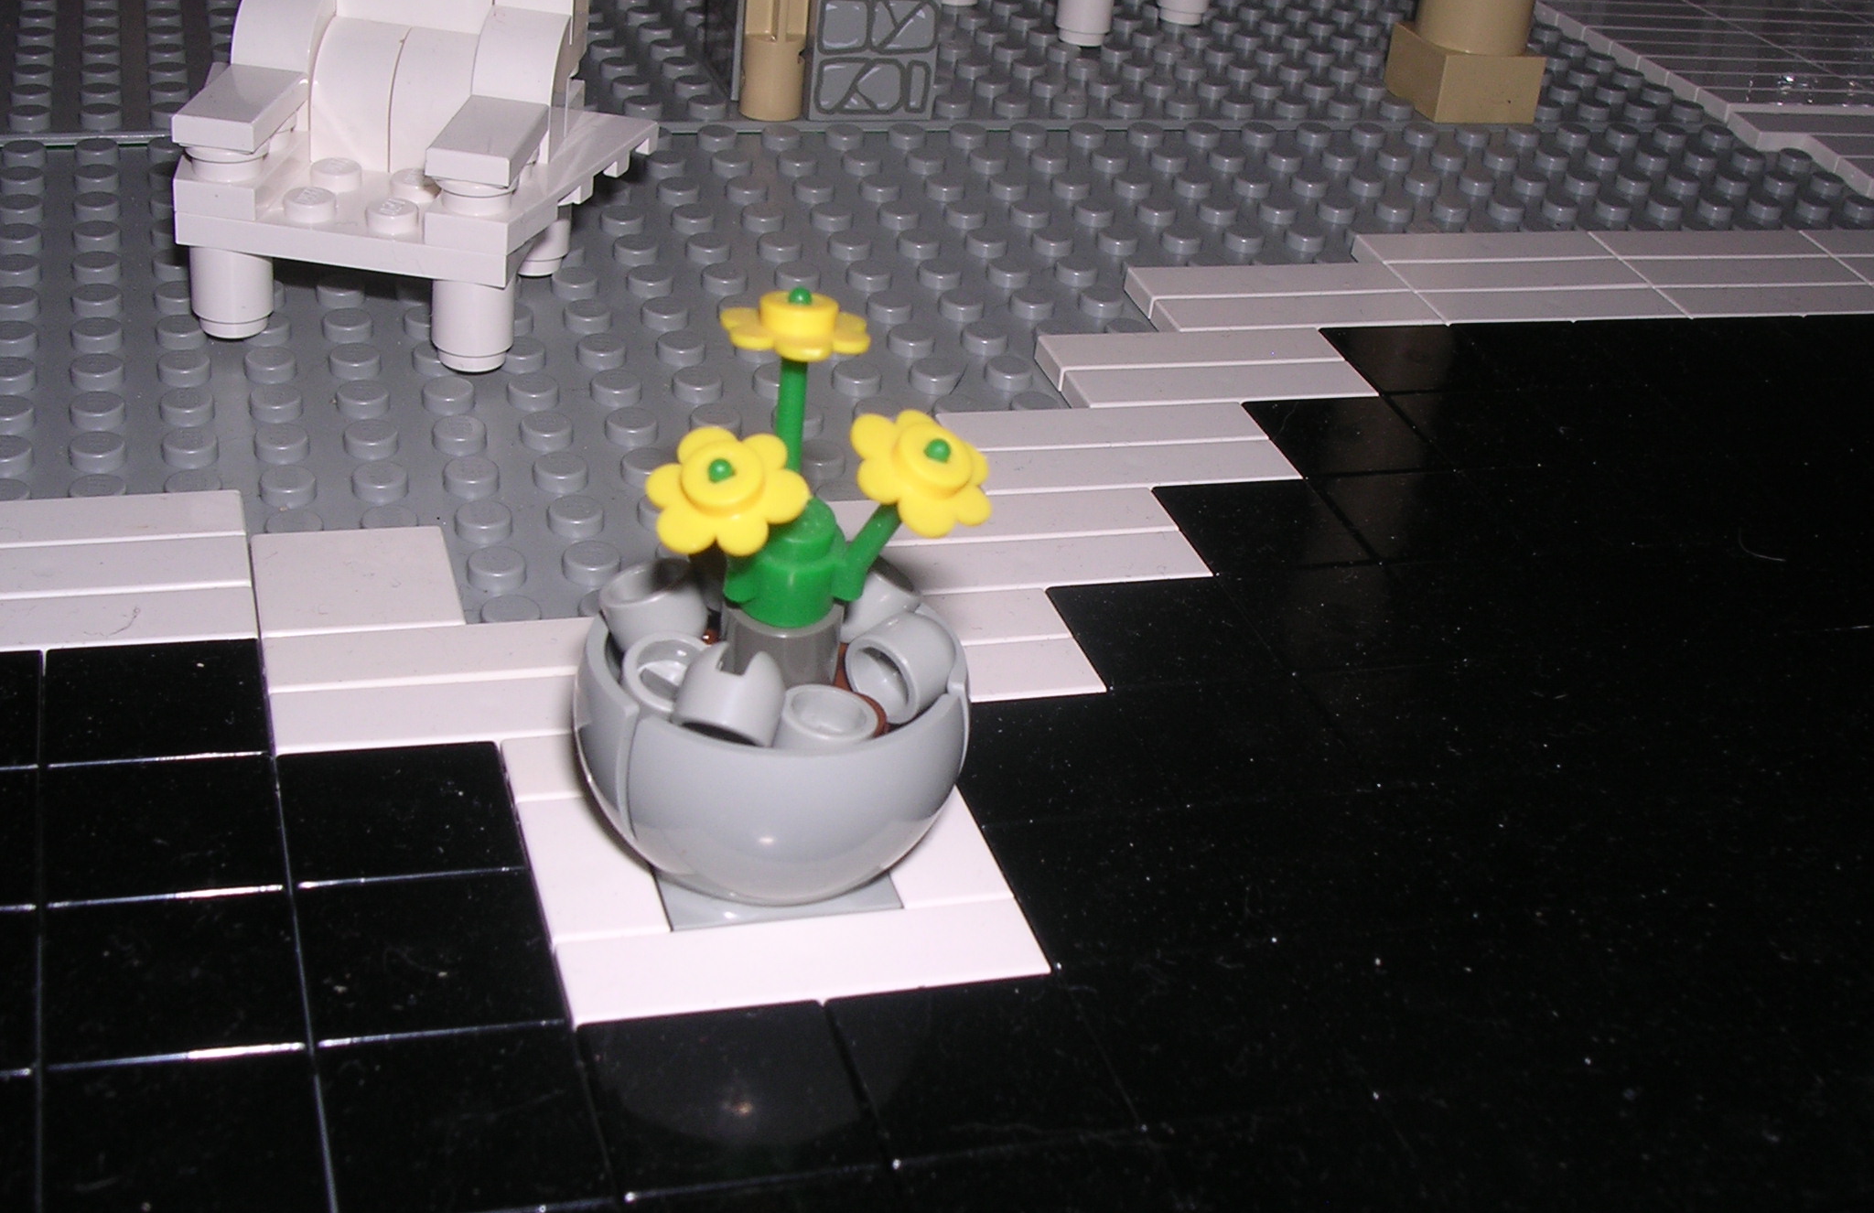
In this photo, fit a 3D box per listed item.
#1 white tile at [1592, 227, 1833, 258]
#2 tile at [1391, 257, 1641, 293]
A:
[{"bbox_3d":[0.096,-0.044,0.291,0.032,0.003,0.008,-4,32,-17],"label":"white tile"},{"bbox_3d":[0.068,-0.037,0.273,0.032,0.003,0.008,-4,32,-17],"label":"tile"}]

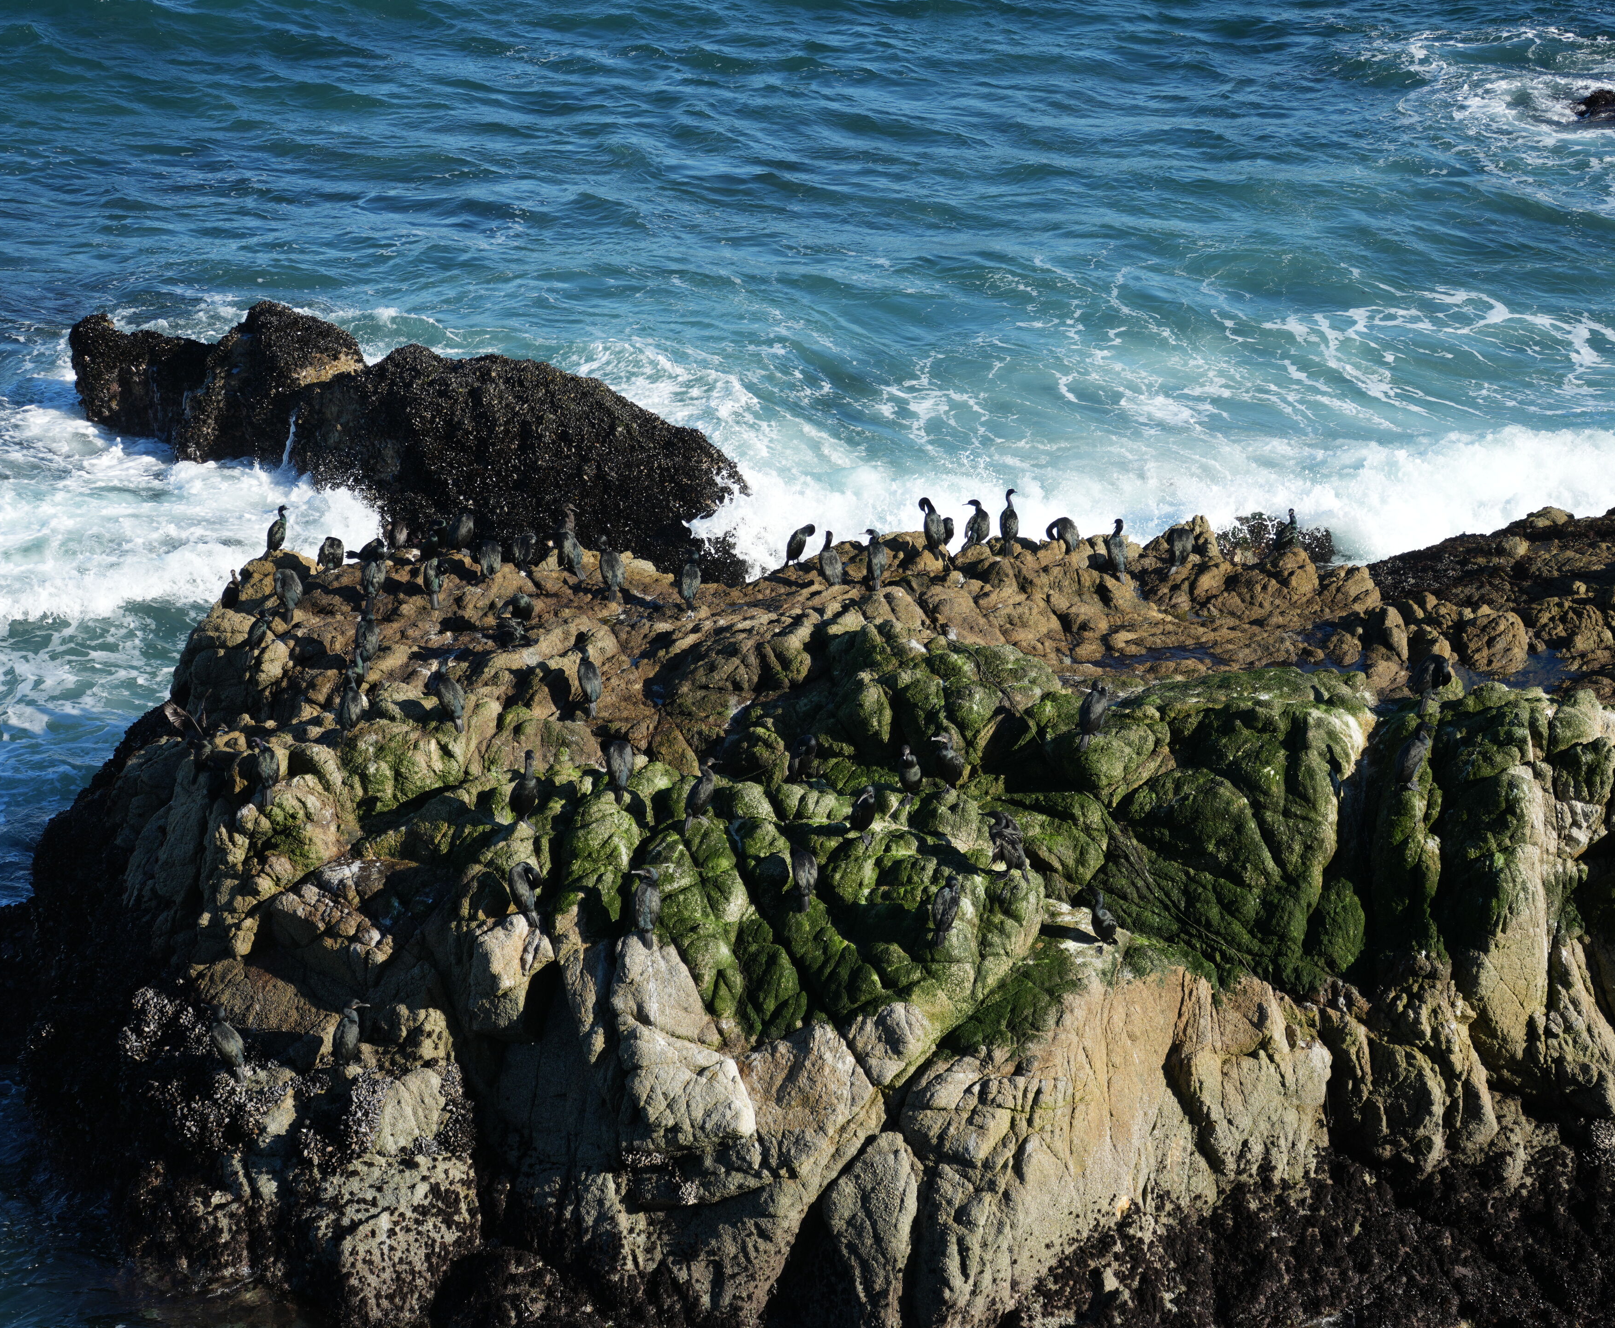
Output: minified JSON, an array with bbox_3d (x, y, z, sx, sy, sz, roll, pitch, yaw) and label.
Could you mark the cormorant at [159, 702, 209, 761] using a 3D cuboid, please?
[{"bbox_3d":[-4.789,0.508,27.700,0.320,0.420,0.480,-5,21,-14],"label":"cormorant"}]

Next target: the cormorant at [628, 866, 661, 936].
[{"bbox_3d":[-1.165,1.755,26.000,0.210,0.510,0.330,-1,20,-4],"label":"cormorant"}]

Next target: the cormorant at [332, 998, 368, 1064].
[{"bbox_3d":[-3.194,2.580,25.200,0.290,0.470,0.200,5,21,14],"label":"cormorant"}]

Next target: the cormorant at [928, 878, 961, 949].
[{"bbox_3d":[1.116,2.029,29.300,0.220,0.550,0.330,4,18,11],"label":"cormorant"}]

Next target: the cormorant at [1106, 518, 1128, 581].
[{"bbox_3d":[3.014,-1.121,35.000,0.190,0.570,0.350,-5,20,-14],"label":"cormorant"}]

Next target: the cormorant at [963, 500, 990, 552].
[{"bbox_3d":[1.667,-1.368,35.500,0.220,0.500,0.360,11,22,28],"label":"cormorant"}]

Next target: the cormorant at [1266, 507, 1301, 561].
[{"bbox_3d":[4.759,-1.294,36.000,0.340,0.520,0.200,-3,20,-9],"label":"cormorant"}]

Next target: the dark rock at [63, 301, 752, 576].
[{"bbox_3d":[-5.500,-3.011,49.071,9.300,2.500,3.600,9,20,26],"label":"dark rock"}]

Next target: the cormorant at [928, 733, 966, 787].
[{"bbox_3d":[1.188,0.799,30.500,0.220,0.460,0.360,13,23,33],"label":"cormorant"}]

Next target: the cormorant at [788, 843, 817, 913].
[{"bbox_3d":[-0.037,1.696,28.500,0.200,0.520,0.360,0,20,0],"label":"cormorant"}]

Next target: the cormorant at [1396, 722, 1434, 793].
[{"bbox_3d":[4.574,0.700,27.000,0.310,0.490,0.200,-13,24,-33],"label":"cormorant"}]

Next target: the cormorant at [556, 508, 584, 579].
[{"bbox_3d":[-2.033,-1.041,30.800,0.210,0.570,0.350,-9,22,-23],"label":"cormorant"}]

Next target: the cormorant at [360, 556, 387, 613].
[{"bbox_3d":[-4.057,-0.742,33.600,0.200,0.500,0.360,0,20,0],"label":"cormorant"}]

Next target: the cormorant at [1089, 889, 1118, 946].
[{"bbox_3d":[2.407,2.054,29.200,0.190,0.490,0.300,17,25,42],"label":"cormorant"}]

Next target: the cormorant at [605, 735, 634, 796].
[{"bbox_3d":[-1.401,0.806,27.000,0.200,0.440,0.340,0,20,0],"label":"cormorant"}]

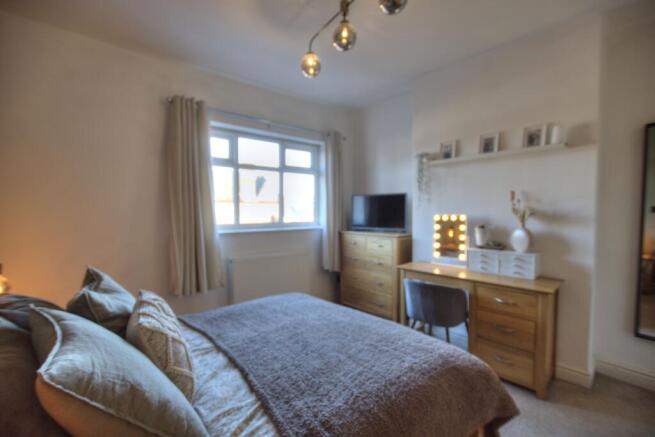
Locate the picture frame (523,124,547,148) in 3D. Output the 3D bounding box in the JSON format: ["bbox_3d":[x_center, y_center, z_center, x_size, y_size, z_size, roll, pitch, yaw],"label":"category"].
[{"bbox_3d":[1.613,-0.633,2.122,0.030,0.160,0.145,-2,2,-45],"label":"picture frame"}]

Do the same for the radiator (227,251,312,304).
[{"bbox_3d":[-0.576,0.703,2.891,0.870,0.620,0.100,-1,2,-34],"label":"radiator"}]

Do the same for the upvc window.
[{"bbox_3d":[-0.769,-0.418,3.265,1.620,1.120,0.100,-1,2,-37],"label":"upvc window"}]

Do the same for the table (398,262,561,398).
[{"bbox_3d":[1.256,0.864,2.441,0.385,0.757,1.222,-2,3,-44],"label":"table"}]

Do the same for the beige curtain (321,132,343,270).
[{"bbox_3d":[0.060,-0.220,3.714,0.330,1.900,0.140,-1,2,-37],"label":"beige curtain"}]

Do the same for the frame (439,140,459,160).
[{"bbox_3d":[1.151,-0.644,2.584,0.030,0.160,0.145,-2,2,-45],"label":"frame"}]

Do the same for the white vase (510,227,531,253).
[{"bbox_3d":[1.543,0.170,2.182,0.142,0.200,0.142,-2,2,-45],"label":"white vase"}]

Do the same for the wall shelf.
[{"bbox_3d":[1.424,-0.537,2.422,0.110,0.050,1.086,-2,2,-42],"label":"wall shelf"}]

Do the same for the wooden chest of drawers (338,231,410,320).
[{"bbox_3d":[0.647,0.699,3.640,0.420,1.010,0.950,-2,3,-43],"label":"wooden chest of drawers"}]

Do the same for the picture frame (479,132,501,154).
[{"bbox_3d":[1.393,-0.641,2.343,0.030,0.160,0.145,-2,2,-45],"label":"picture frame"}]

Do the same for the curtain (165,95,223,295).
[{"bbox_3d":[-1.305,-0.200,2.700,0.470,1.880,0.140,-1,2,-37],"label":"curtain"}]

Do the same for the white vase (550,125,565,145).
[{"bbox_3d":[1.740,-0.624,2.063,0.085,0.155,0.085,-2,2,-42],"label":"white vase"}]

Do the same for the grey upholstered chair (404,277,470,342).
[{"bbox_3d":[0.965,0.881,2.345,0.480,0.730,0.490,2,3,43],"label":"grey upholstered chair"}]

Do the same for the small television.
[{"bbox_3d":[0.563,-0.062,3.088,0.100,0.422,0.730,-2,2,-45],"label":"small television"}]

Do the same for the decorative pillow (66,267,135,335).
[{"bbox_3d":[-1.139,0.441,1.400,0.150,0.390,0.420,-41,23,-27],"label":"decorative pillow"}]

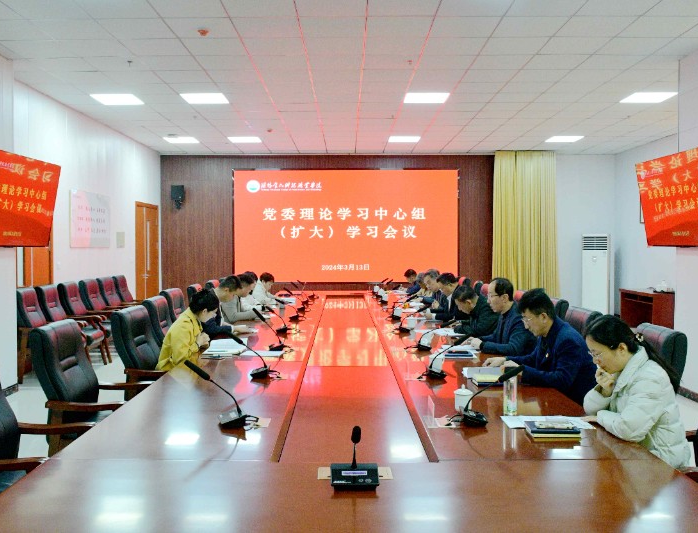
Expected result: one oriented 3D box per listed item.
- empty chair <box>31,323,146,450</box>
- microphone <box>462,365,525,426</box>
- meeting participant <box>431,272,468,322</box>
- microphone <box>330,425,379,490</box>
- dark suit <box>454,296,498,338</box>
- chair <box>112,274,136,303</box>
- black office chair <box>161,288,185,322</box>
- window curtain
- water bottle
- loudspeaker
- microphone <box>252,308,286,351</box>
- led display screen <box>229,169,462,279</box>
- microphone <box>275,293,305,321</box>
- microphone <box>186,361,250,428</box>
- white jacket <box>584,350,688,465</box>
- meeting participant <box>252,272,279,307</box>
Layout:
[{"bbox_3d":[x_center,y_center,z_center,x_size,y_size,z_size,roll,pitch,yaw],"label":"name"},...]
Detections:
[{"bbox_3d":[-1.604,0.923,3.910,0.700,1.080,0.610,0,2,0],"label":"empty chair"},{"bbox_3d":[0.660,0.577,2.720,0.290,0.250,0.160,0,1,0],"label":"microphone"},{"bbox_3d":[1.210,0.720,6.600,0.660,1.280,0.540,0,1,0],"label":"meeting participant"},{"bbox_3d":[0.024,0.599,1.962,0.150,0.270,0.250,0,2,0],"label":"microphone"},{"bbox_3d":[1.205,0.530,5.228,0.650,0.600,0.520,0,2,0],"label":"dark suit"},{"bbox_3d":[-3.729,0.662,10.422,0.680,1.000,0.620,0,2,0],"label":"chair"},{"bbox_3d":[-1.668,0.826,6.849,0.680,1.080,0.600,0,2,0],"label":"black office chair"},{"bbox_3d":[3.986,-0.781,13.559,1.500,3.600,0.200,0,2,0],"label":"window curtain"},{"bbox_3d":[0.764,0.592,2.840,0.065,0.215,0.065,0,1,0],"label":"water bottle"},{"bbox_3d":[-3.591,-1.467,12.553,0.280,0.460,0.280,-1,2,-12],"label":"loudspeaker"},{"bbox_3d":[-0.623,0.485,4.678,0.250,0.315,0.140,0,2,-9],"label":"microphone"},{"bbox_3d":[-0.045,-0.877,12.728,4.800,2.400,0.100,0,2,0],"label":"led display screen"},{"bbox_3d":[-0.690,0.479,6.750,0.275,0.245,0.160,0,1,0],"label":"microphone"},{"bbox_3d":[-0.586,0.555,2.650,0.265,0.310,0.140,-1,2,-18],"label":"microphone"},{"bbox_3d":[1.352,0.679,2.816,0.460,0.640,0.530,0,2,0],"label":"white jacket"},{"bbox_3d":[-1.302,0.684,9.126,0.680,1.210,0.480,0,2,0],"label":"meeting participant"}]

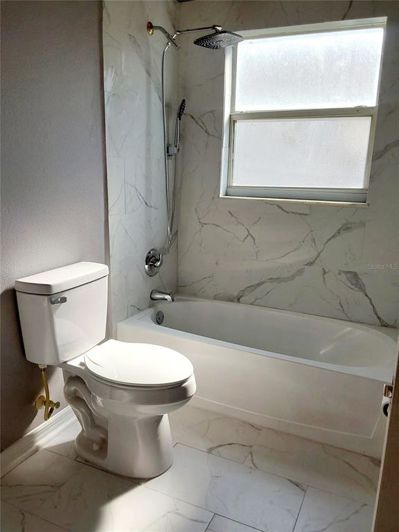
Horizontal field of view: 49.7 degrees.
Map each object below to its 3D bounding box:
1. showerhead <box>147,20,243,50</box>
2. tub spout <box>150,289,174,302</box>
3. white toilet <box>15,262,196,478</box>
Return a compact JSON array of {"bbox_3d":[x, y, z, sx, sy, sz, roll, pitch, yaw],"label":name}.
[{"bbox_3d":[-0.033,-1.245,2.295,0.515,0.150,0.225,7,14,24],"label":"showerhead"},{"bbox_3d":[-0.229,0.189,2.703,0.150,0.070,0.065,7,14,24],"label":"tub spout"},{"bbox_3d":[-0.339,0.454,1.854,0.690,0.790,0.420,7,14,24],"label":"white toilet"}]

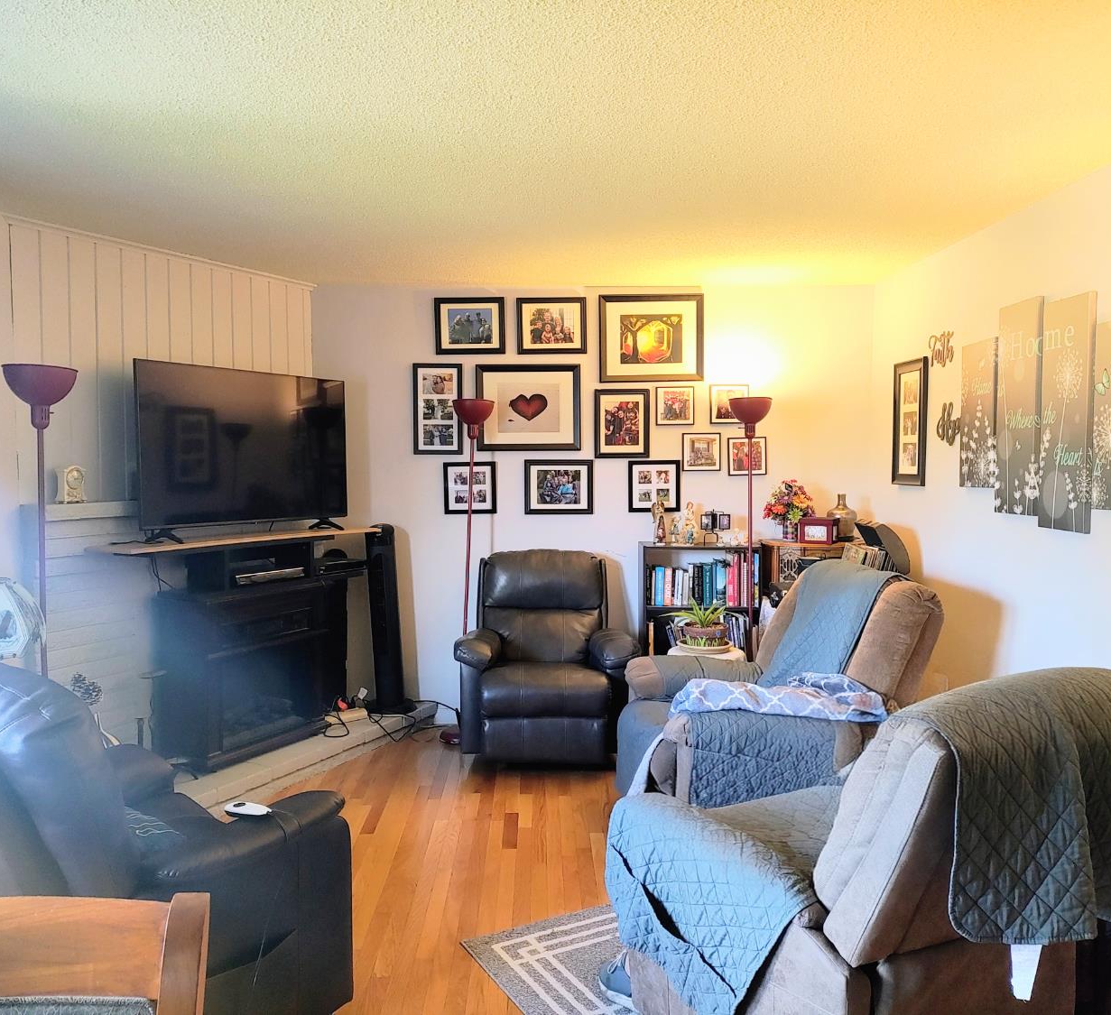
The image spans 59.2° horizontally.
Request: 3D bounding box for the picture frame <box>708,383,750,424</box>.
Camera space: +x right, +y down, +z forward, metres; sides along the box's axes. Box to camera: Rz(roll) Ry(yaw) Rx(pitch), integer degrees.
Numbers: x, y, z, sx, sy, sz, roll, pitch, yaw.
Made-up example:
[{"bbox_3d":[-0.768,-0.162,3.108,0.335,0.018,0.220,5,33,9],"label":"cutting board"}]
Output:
[{"bbox_3d":[0.961,-0.569,5.403,0.214,0.215,0.020,0,3,-1],"label":"picture frame"}]

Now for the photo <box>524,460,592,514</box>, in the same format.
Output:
[{"bbox_3d":[0.018,-0.114,5.425,0.382,0.307,0.025,0,3,-1],"label":"photo"}]

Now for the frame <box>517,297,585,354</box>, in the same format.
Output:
[{"bbox_3d":[-0.018,-0.994,5.359,0.377,0.305,0.025,0,3,-1],"label":"frame"}]

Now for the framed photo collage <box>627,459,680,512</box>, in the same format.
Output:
[{"bbox_3d":[0.548,-0.116,5.416,0.286,0.288,0.022,0,3,-1],"label":"framed photo collage"}]

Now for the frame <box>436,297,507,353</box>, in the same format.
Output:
[{"bbox_3d":[-0.467,-0.993,5.359,0.382,0.305,0.025,0,3,-1],"label":"frame"}]

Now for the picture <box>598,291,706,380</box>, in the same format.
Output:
[{"bbox_3d":[0.528,-0.927,5.371,0.576,0.480,0.028,0,3,-1],"label":"picture"}]

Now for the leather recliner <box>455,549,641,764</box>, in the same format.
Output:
[{"bbox_3d":[-0.027,0.733,5.017,0.880,1.010,0.860,0,3,1],"label":"leather recliner"}]

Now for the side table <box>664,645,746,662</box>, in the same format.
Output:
[{"bbox_3d":[0.721,0.982,4.697,0.380,0.558,0.380,0,3,-1],"label":"side table"}]

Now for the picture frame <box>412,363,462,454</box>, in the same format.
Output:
[{"bbox_3d":[-0.642,-0.540,5.374,0.265,0.492,0.025,0,3,-1],"label":"picture frame"}]

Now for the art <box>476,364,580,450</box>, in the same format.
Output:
[{"bbox_3d":[-0.150,-0.549,5.398,0.583,0.480,0.030,0,3,-1],"label":"art"}]

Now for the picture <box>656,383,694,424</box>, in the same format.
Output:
[{"bbox_3d":[0.659,-0.564,5.419,0.225,0.226,0.020,0,3,-1],"label":"picture"}]

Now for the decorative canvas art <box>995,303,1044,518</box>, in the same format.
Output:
[{"bbox_3d":[1.788,-0.379,3.752,0.033,0.810,0.303,0,3,-1],"label":"decorative canvas art"}]

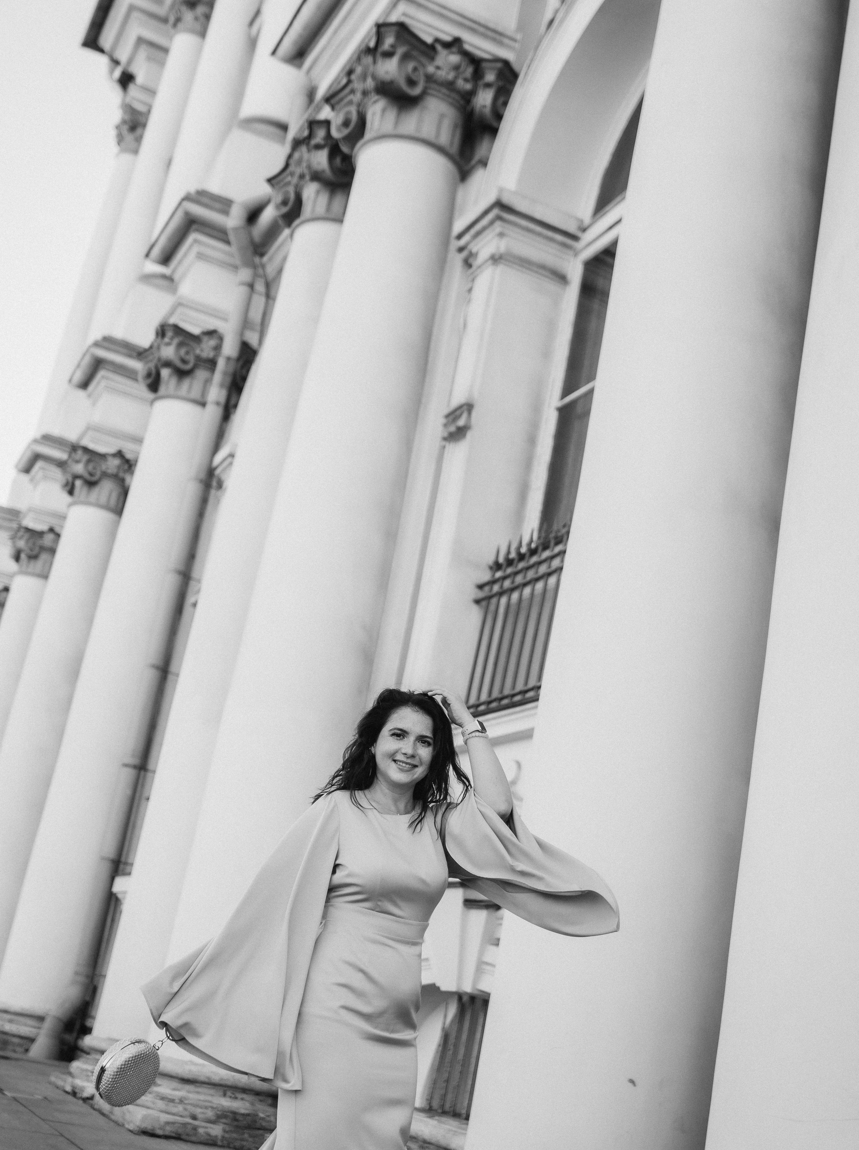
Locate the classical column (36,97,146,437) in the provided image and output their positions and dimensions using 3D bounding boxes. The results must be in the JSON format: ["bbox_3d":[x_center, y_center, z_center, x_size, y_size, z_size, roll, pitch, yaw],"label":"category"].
[{"bbox_3d":[-8.001,-6.940,30.873,1.109,9.416,1.109,18,-20,-23],"label":"classical column"}]

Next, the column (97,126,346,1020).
[{"bbox_3d":[-1.352,-0.009,10.585,1.214,7.740,1.214,18,-20,-23],"label":"column"}]

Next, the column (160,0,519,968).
[{"bbox_3d":[-0.685,-0.327,9.323,1.214,7.740,1.214,18,-20,-23],"label":"column"}]

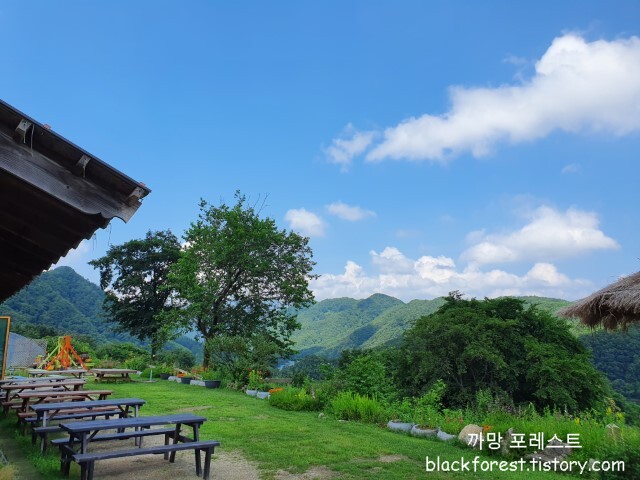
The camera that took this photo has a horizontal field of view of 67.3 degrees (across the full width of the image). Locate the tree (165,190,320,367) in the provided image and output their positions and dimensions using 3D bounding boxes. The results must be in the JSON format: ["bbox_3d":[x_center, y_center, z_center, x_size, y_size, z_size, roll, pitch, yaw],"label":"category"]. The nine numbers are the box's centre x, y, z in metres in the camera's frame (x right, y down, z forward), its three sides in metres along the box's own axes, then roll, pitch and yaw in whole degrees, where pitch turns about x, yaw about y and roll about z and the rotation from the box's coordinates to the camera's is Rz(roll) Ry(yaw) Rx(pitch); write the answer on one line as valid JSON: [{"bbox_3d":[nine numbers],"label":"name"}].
[{"bbox_3d":[-4.274,2.091,26.172,8.029,9.684,7.628,2,-13,-9],"label":"tree"}]

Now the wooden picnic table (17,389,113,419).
[{"bbox_3d":[-5.531,3.705,10.385,1.794,0.694,1.545,10,-16,-36],"label":"wooden picnic table"}]

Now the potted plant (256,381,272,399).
[{"bbox_3d":[-1.913,5.156,16.568,0.550,0.640,0.550,1,-13,0],"label":"potted plant"}]

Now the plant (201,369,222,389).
[{"bbox_3d":[-4.514,5.803,20.001,0.850,0.820,0.800,1,-13,0],"label":"plant"}]

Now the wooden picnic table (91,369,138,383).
[{"bbox_3d":[-9.094,6.007,21.170,1.950,0.680,1.400,5,-13,-20],"label":"wooden picnic table"}]

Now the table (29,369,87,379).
[{"bbox_3d":[-10.277,5.504,18.819,1.850,0.720,1.450,9,-15,-33],"label":"table"}]

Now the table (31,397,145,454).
[{"bbox_3d":[-4.111,3.298,8.535,1.794,0.694,1.545,9,-16,-35],"label":"table"}]

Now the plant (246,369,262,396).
[{"bbox_3d":[-2.451,5.204,17.724,0.520,1.020,0.520,0,-13,0],"label":"plant"}]

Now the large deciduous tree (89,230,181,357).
[{"bbox_3d":[-12.889,3.921,33.948,6.902,9.299,6.557,5,-13,-19],"label":"large deciduous tree"}]

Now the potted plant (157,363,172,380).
[{"bbox_3d":[-7.986,6.789,24.687,0.800,0.860,0.800,1,-13,0],"label":"potted plant"}]

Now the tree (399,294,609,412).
[{"bbox_3d":[6.446,3.939,17.073,7.200,4.200,6.300,-4,-13,20],"label":"tree"}]

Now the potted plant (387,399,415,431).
[{"bbox_3d":[1.740,3.754,10.466,0.570,0.720,0.570,0,-13,0],"label":"potted plant"}]

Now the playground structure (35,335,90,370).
[{"bbox_3d":[-16.648,7.279,31.140,3.200,2.187,3.000,7,-14,-27],"label":"playground structure"}]

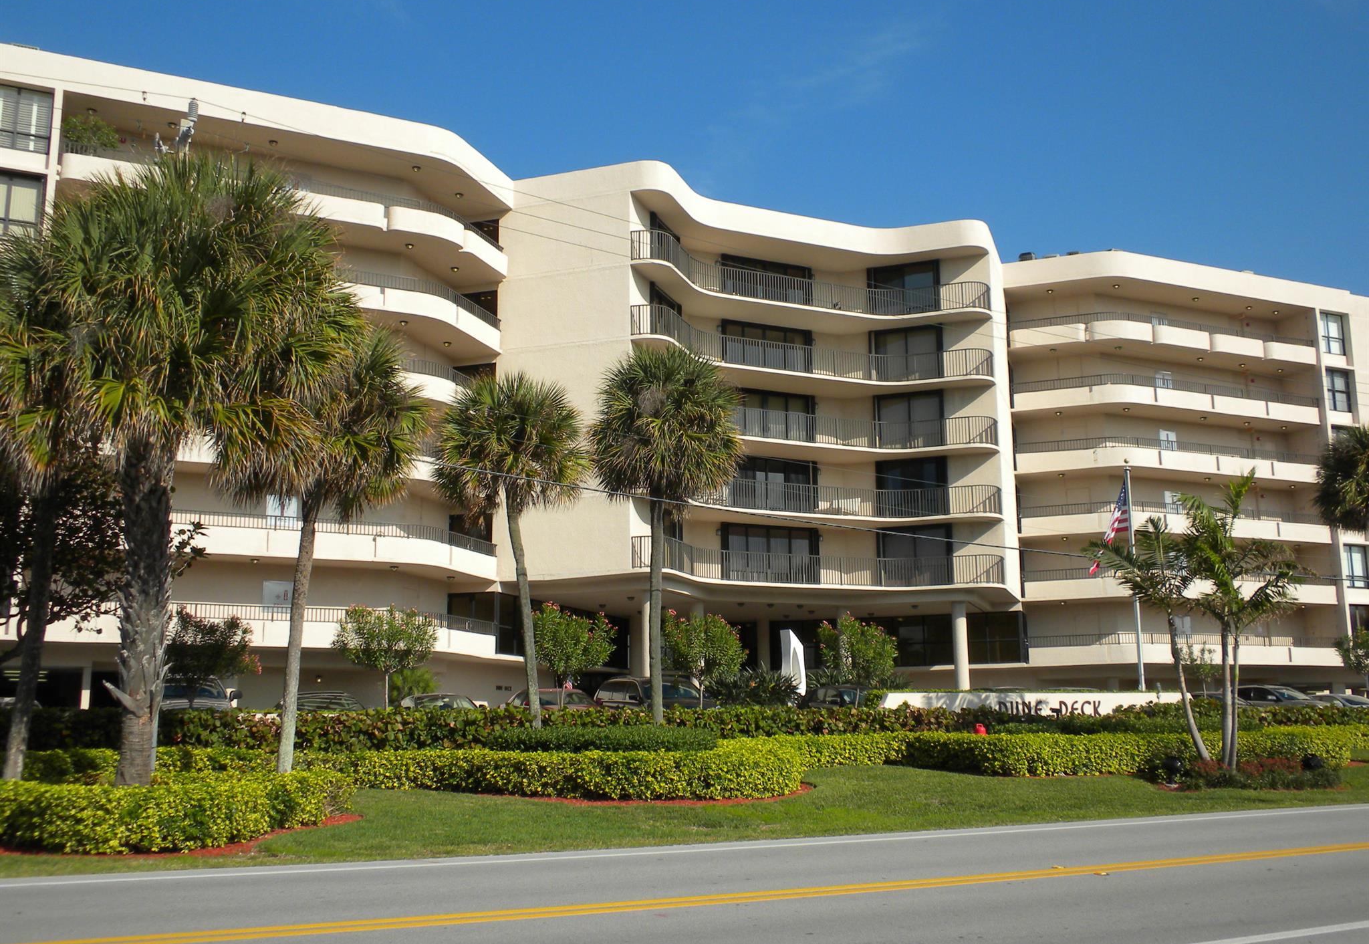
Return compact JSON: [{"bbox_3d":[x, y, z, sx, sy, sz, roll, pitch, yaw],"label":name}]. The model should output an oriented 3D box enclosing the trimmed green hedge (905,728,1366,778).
[{"bbox_3d":[9.017,5.527,28.885,9.200,0.820,2.500,5,-12,-28],"label":"trimmed green hedge"}]

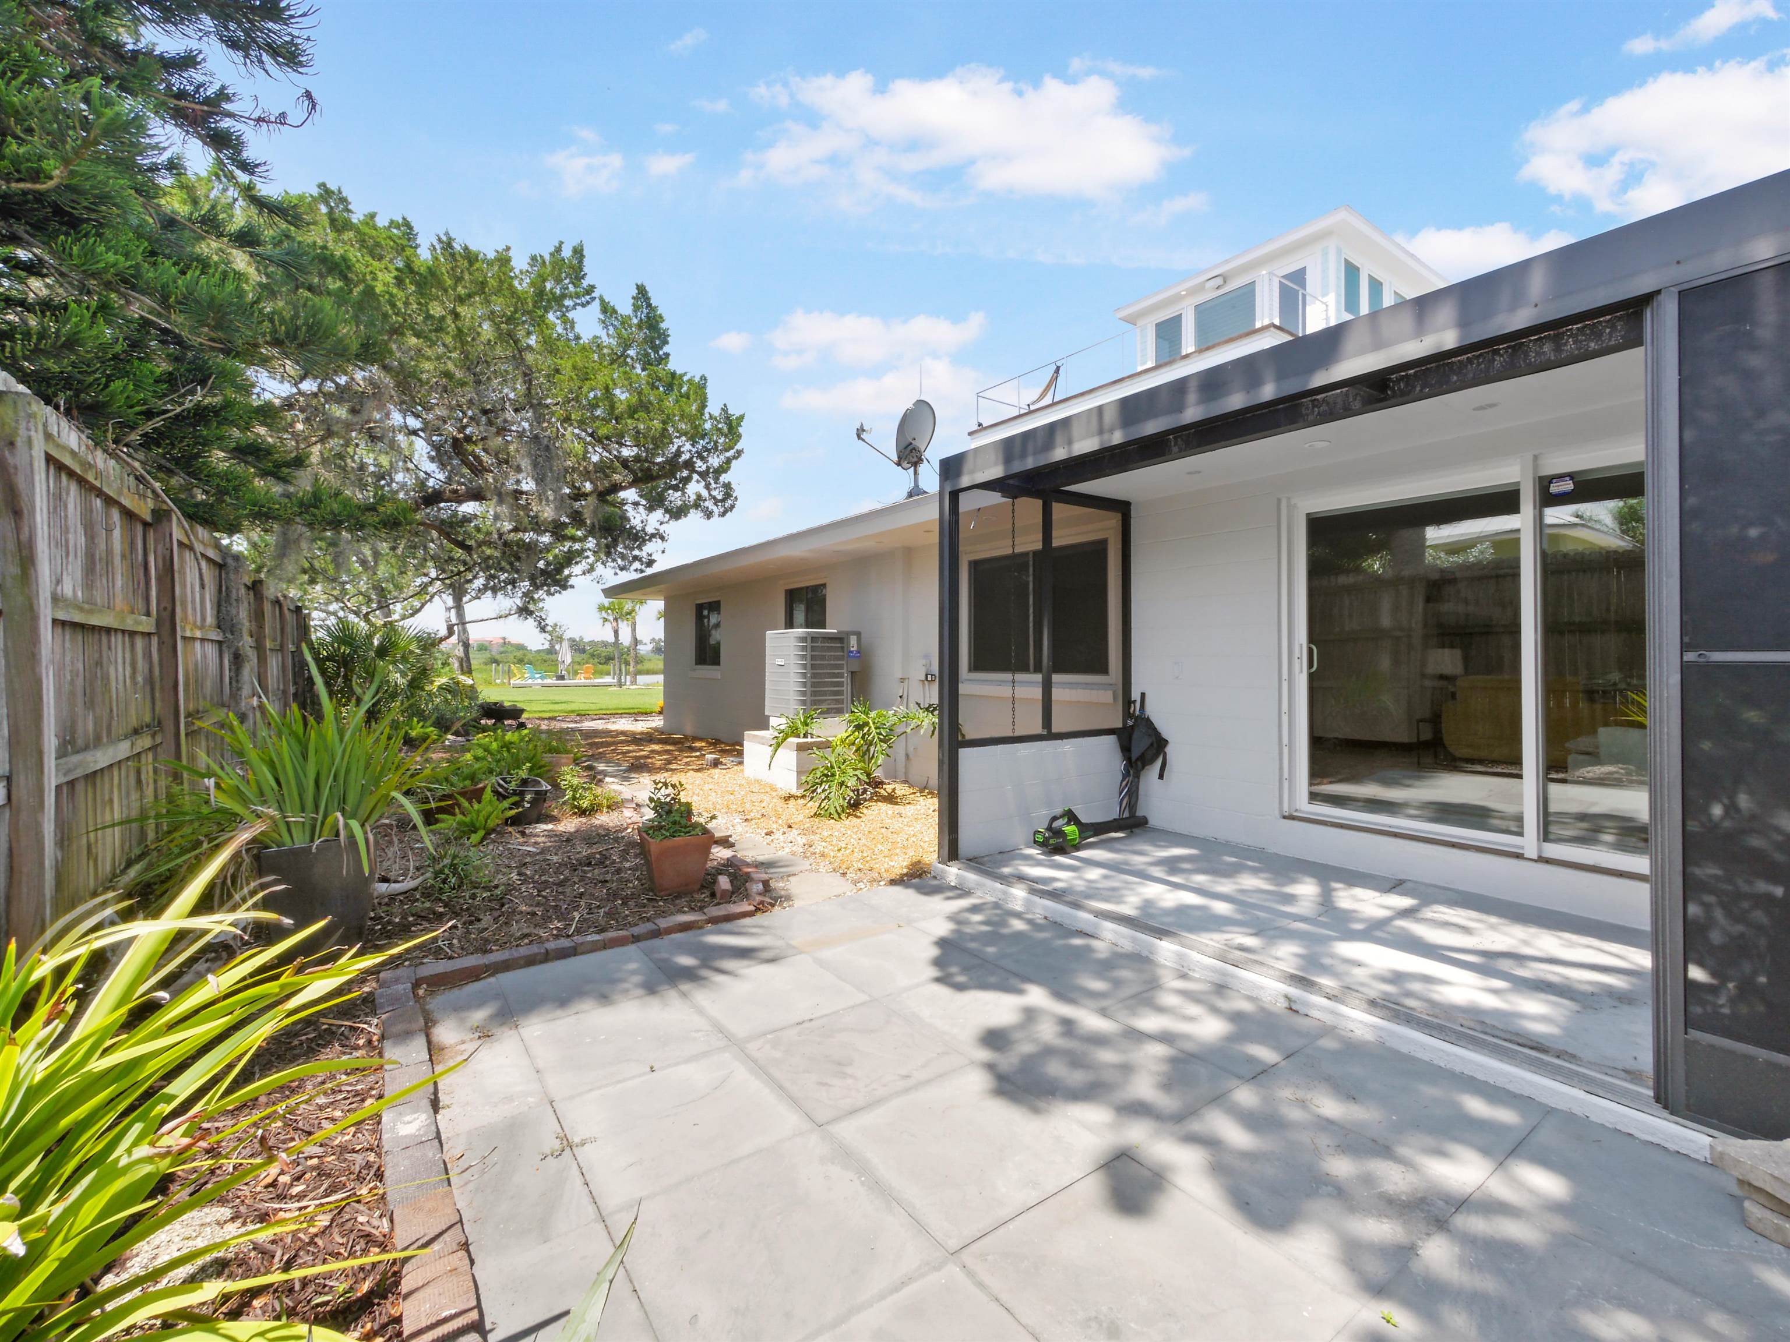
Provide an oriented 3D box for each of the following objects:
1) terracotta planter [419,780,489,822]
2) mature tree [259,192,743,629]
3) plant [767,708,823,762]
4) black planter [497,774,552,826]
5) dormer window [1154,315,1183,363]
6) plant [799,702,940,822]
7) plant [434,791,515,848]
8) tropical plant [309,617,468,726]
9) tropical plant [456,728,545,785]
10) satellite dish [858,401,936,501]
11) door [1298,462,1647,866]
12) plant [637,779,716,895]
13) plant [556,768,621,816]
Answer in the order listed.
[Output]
[{"bbox_3d":[-3.530,1.050,5.750,0.480,0.250,0.550,0,0,0],"label":"terracotta planter"},{"bbox_3d":[-8.800,-5.100,16.300,9.300,9.200,7.500,0,0,0],"label":"mature tree"},{"bbox_3d":[-1.008,0.631,7.363,0.550,0.520,0.480,0,1,0],"label":"plant"},{"bbox_3d":[-3.062,1.039,5.990,0.410,0.350,0.410,-1,1,-30],"label":"black planter"},{"bbox_3d":[6.540,-7.920,17.330,0.120,1.150,0.760,0,1,-38],"label":"dormer window"},{"bbox_3d":[-0.240,0.760,6.350,1.100,0.950,1.200,0,1,-38],"label":"plant"},{"bbox_3d":[-2.960,1.010,5.100,0.550,0.340,0.500,0,0,0],"label":"plant"},{"bbox_3d":[-8.484,0.082,12.205,2.100,1.960,2.000,-1,1,-37],"label":"tropical plant"},{"bbox_3d":[-3.880,0.830,7.150,0.880,0.520,0.800,0,0,0],"label":"tropical plant"},{"bbox_3d":[0.000,-1.960,6.350,0.750,0.870,0.580,0,1,29],"label":"satellite dish"},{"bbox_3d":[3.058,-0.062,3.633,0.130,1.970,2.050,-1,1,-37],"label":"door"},{"bbox_3d":[-1.245,0.927,4.147,0.350,0.620,0.340,0,1,-24],"label":"plant"},{"bbox_3d":[-2.693,1.022,6.370,0.500,0.370,0.480,0,1,-25],"label":"plant"}]

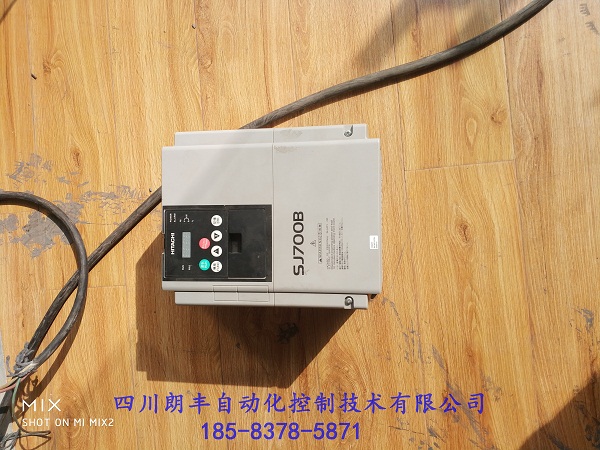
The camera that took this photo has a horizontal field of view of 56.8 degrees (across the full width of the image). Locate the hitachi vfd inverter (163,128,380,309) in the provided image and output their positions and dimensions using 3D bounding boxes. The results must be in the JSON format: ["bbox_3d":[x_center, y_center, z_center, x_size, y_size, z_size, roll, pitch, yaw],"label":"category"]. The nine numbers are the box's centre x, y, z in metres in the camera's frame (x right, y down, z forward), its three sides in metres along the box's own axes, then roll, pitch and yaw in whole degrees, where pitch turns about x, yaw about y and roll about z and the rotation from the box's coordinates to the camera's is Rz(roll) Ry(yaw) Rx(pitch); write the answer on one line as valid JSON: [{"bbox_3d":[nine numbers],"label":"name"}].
[{"bbox_3d":[-0.021,-0.008,0.727,0.260,0.176,0.209,0,89,12],"label":"hitachi vfd inverter"}]

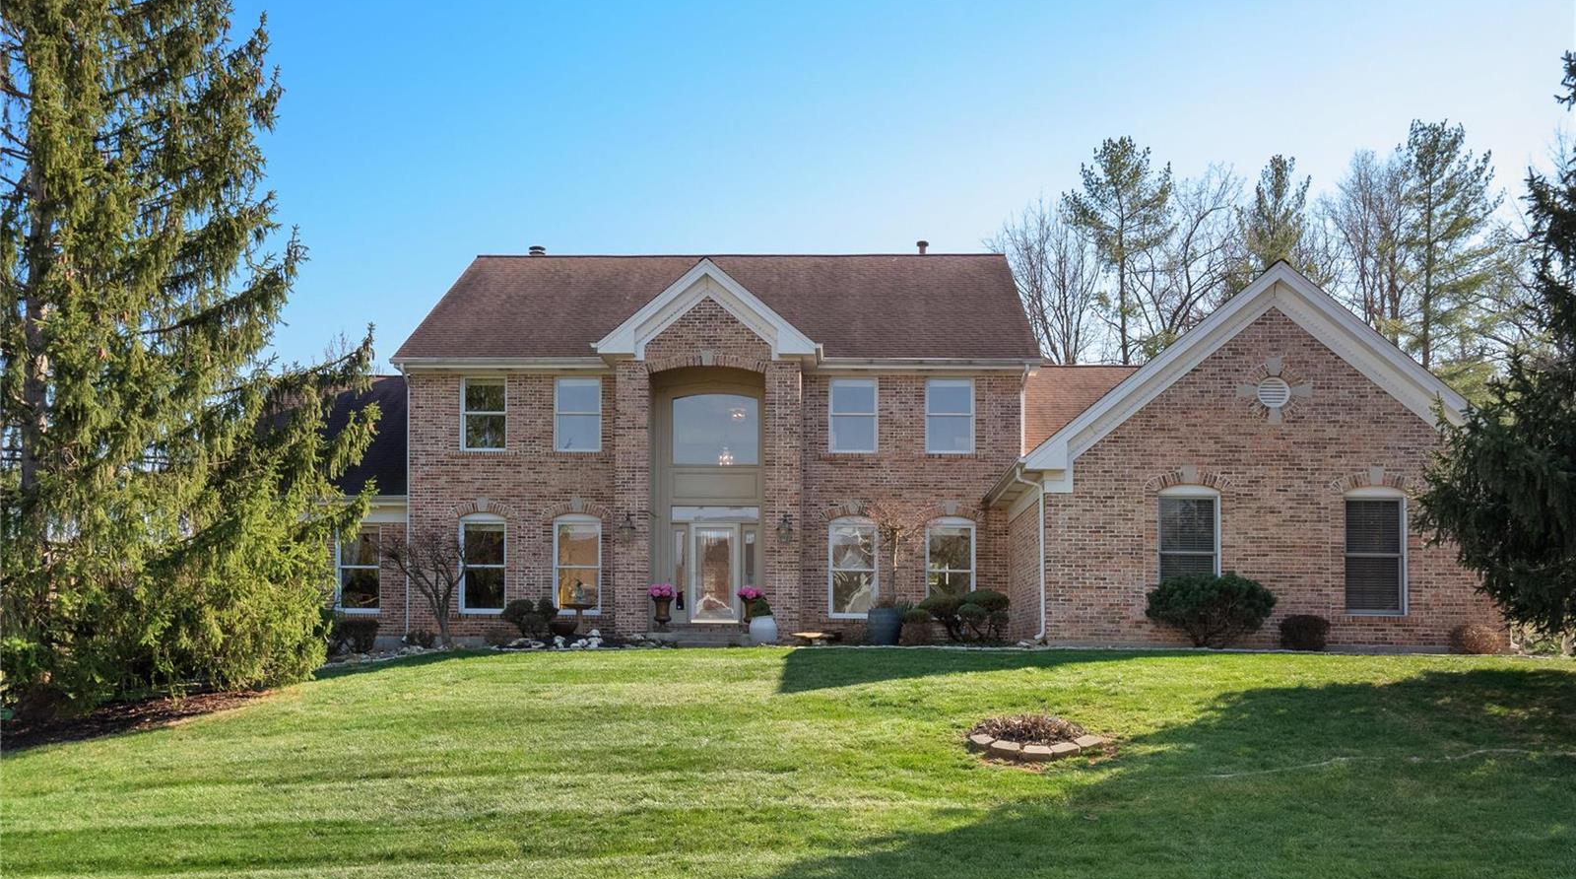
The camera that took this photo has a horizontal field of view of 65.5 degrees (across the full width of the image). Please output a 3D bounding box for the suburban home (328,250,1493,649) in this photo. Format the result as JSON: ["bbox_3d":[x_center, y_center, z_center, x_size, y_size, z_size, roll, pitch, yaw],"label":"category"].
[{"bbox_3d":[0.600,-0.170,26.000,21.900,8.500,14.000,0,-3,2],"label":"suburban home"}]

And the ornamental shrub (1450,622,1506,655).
[{"bbox_3d":[10.530,3.030,18.750,0.860,0.500,0.800,0,-3,2],"label":"ornamental shrub"}]

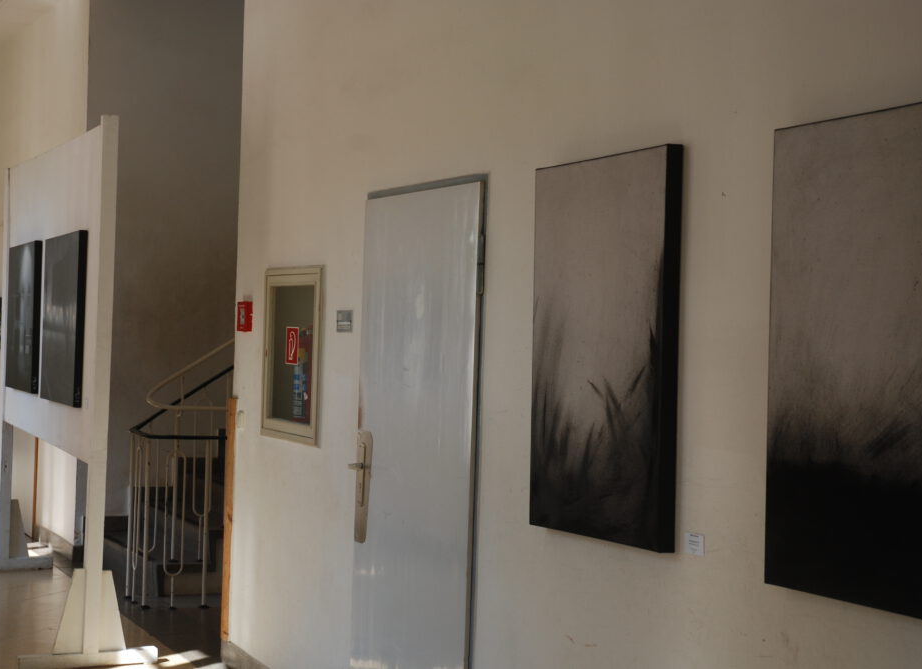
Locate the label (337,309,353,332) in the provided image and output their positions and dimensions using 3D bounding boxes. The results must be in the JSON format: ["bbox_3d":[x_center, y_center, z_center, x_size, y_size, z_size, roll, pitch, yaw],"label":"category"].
[{"bbox_3d":[-0.426,-0.047,6.764,0.010,0.082,0.170,2,0,-23],"label":"label"}]

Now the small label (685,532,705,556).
[{"bbox_3d":[0.561,0.504,4.401,0.005,0.048,0.090,2,0,-23],"label":"small label"}]

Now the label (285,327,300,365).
[{"bbox_3d":[-0.674,0.046,7.336,0.005,0.151,0.156,2,0,-23],"label":"label"}]

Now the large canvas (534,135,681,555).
[{"bbox_3d":[0.369,0.036,4.836,0.044,1.000,0.747,2,-1,-23],"label":"large canvas"}]

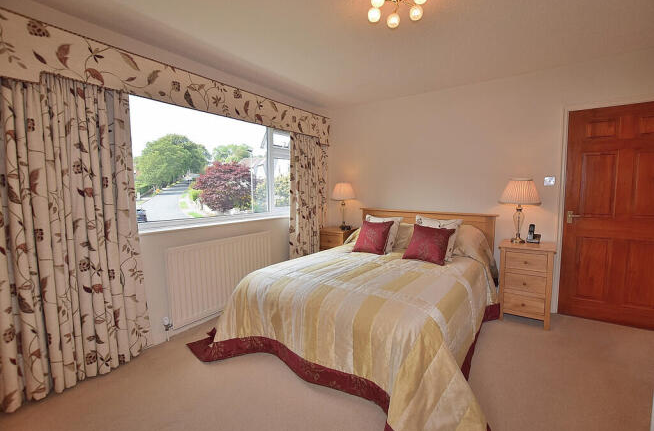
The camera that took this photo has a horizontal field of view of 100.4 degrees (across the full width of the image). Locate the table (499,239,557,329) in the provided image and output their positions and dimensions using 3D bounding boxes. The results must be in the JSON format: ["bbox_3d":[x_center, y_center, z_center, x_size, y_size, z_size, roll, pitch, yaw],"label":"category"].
[{"bbox_3d":[1.947,0.647,2.678,0.410,0.690,0.430,3,6,38],"label":"table"}]

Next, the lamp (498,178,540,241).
[{"bbox_3d":[1.891,-0.032,2.681,0.335,0.650,0.335,3,6,38],"label":"lamp"}]

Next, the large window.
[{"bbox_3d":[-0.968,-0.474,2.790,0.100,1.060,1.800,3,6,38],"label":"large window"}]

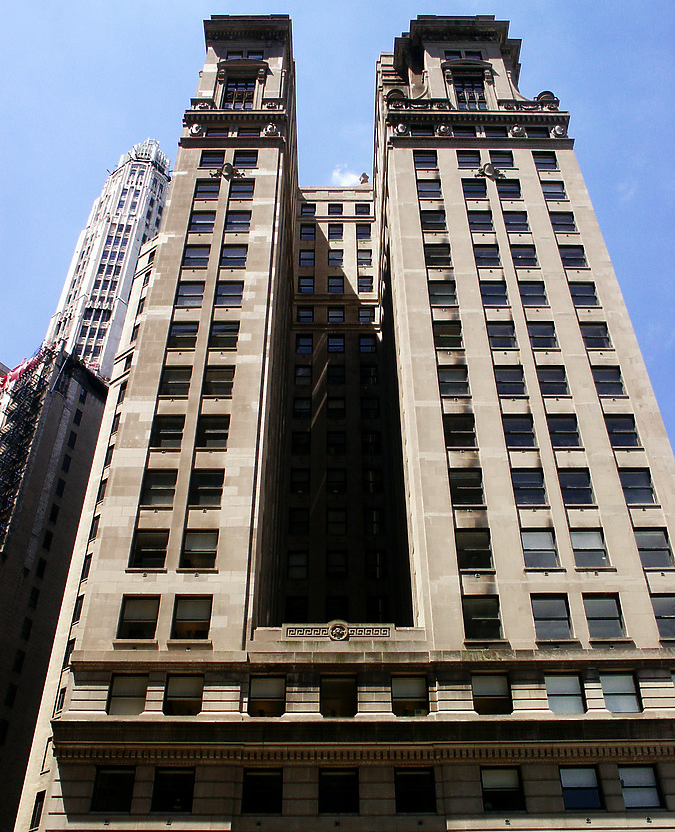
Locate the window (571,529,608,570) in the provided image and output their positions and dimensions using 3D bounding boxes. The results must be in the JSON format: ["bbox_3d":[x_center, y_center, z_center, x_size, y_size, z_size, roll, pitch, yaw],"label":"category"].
[{"bbox_3d":[11.351,5.995,40.970,1.492,2.109,0.200,0,-42,0],"label":"window"}]

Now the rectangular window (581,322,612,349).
[{"bbox_3d":[13.874,-4.247,48.829,1.503,2.064,0.250,0,-42,0],"label":"rectangular window"}]

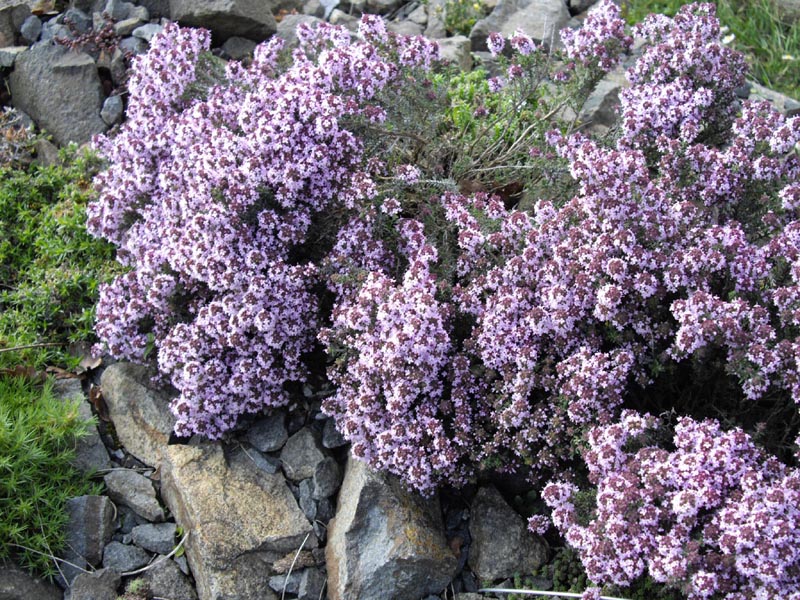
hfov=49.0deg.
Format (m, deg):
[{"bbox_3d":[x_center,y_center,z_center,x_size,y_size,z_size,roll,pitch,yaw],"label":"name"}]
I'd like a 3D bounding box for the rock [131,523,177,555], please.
[{"bbox_3d":[-0.235,0.228,0.840,0.043,0.026,0.031,0,42,0],"label":"rock"}]

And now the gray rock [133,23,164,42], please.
[{"bbox_3d":[-0.375,-0.399,1.310,0.046,0.028,0.033,0,42,0],"label":"gray rock"}]

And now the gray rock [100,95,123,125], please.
[{"bbox_3d":[-0.396,-0.262,1.210,0.030,0.037,0.031,0,42,0],"label":"gray rock"}]

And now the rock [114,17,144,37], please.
[{"bbox_3d":[-0.408,-0.410,1.320,0.042,0.026,0.031,0,42,0],"label":"rock"}]

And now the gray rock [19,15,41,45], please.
[{"bbox_3d":[-0.551,-0.404,1.310,0.032,0.041,0.033,0,42,0],"label":"gray rock"}]

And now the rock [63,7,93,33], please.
[{"bbox_3d":[-0.487,-0.422,1.330,0.043,0.036,0.036,0,42,0],"label":"rock"}]

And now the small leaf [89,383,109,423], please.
[{"bbox_3d":[-0.319,0.110,0.930,0.020,0.026,0.030,0,42,0],"label":"small leaf"}]

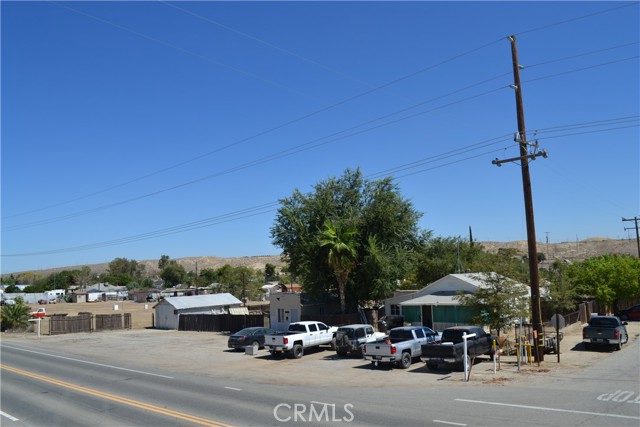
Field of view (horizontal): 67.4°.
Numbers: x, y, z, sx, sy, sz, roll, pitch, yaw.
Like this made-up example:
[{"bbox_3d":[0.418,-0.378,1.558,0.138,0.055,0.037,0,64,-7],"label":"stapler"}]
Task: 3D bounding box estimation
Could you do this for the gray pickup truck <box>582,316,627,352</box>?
[{"bbox_3d":[18.671,7.646,31.223,2.030,1.880,5.800,-8,-11,36],"label":"gray pickup truck"}]

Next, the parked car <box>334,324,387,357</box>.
[{"bbox_3d":[2.694,8.003,30.379,1.760,1.790,4.000,-9,-11,40],"label":"parked car"}]

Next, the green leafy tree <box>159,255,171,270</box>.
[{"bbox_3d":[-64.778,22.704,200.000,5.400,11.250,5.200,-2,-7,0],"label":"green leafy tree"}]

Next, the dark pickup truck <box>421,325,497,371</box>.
[{"bbox_3d":[7.683,7.106,25.711,1.990,1.850,5.860,-8,-10,40],"label":"dark pickup truck"}]

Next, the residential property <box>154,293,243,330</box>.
[{"bbox_3d":[-14.400,11.600,56.900,5.000,3.550,9.000,-9,-12,41],"label":"residential property"}]

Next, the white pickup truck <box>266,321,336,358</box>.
[{"bbox_3d":[-0.977,8.260,31.895,2.020,2.050,6.070,-7,-9,37],"label":"white pickup truck"}]

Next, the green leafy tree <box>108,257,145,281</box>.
[{"bbox_3d":[-56.224,19.798,138.888,10.500,14.690,9.500,2,-9,-22],"label":"green leafy tree"}]

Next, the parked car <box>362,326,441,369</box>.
[{"bbox_3d":[4.998,7.319,26.776,2.040,1.940,5.870,-9,-10,43],"label":"parked car"}]

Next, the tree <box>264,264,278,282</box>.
[{"bbox_3d":[-12.484,18.435,124.210,4.200,10.440,4.200,-1,-9,-6],"label":"tree"}]

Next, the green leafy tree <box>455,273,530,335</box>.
[{"bbox_3d":[12.356,6.669,34.128,5.100,4.920,4.800,-5,-9,19],"label":"green leafy tree"}]

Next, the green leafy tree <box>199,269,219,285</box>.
[{"bbox_3d":[-40.643,23.875,175.000,7.300,7.650,7.000,-2,-7,0],"label":"green leafy tree"}]

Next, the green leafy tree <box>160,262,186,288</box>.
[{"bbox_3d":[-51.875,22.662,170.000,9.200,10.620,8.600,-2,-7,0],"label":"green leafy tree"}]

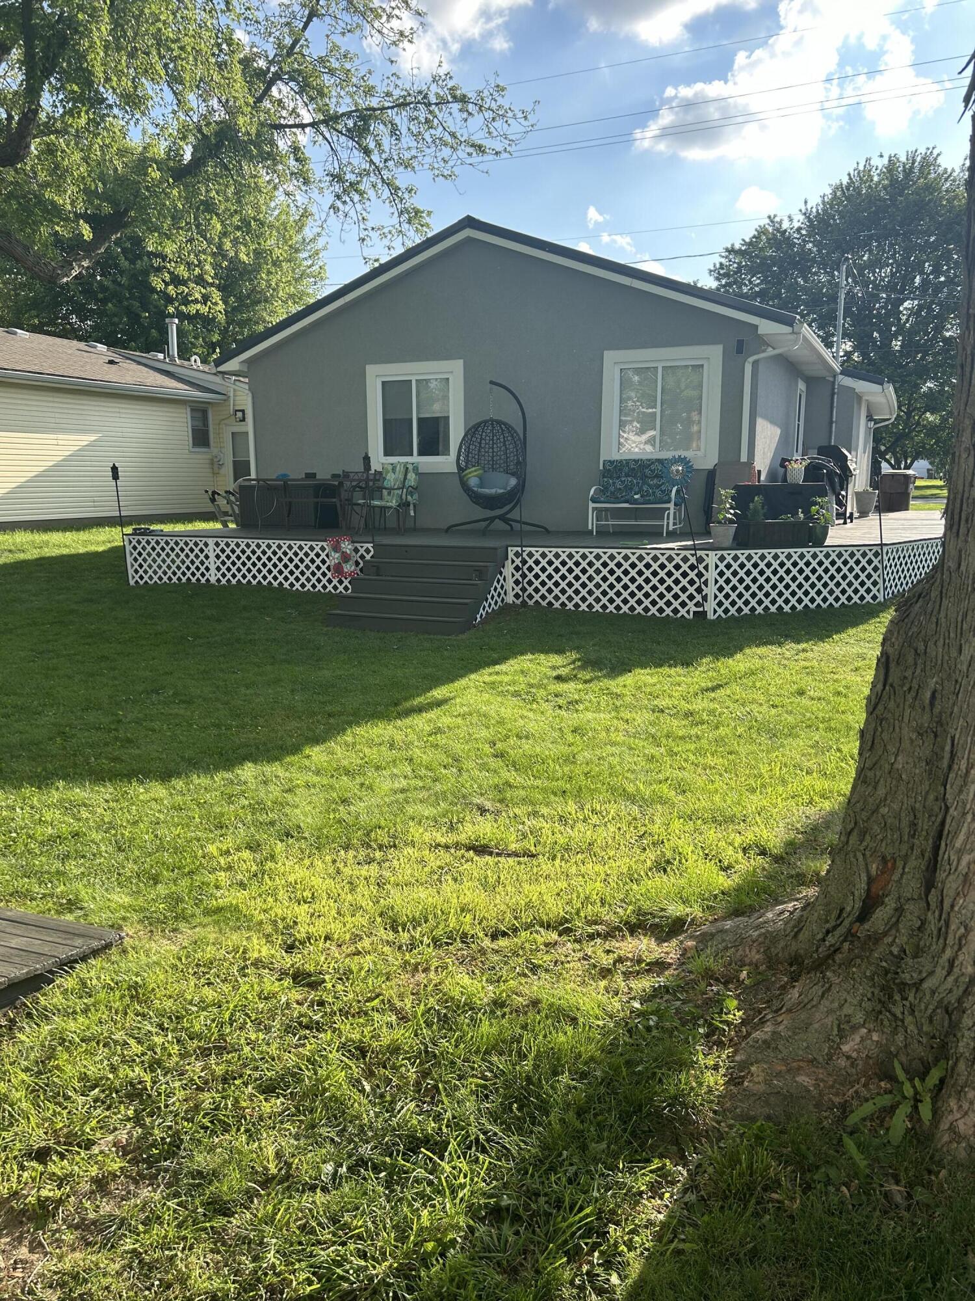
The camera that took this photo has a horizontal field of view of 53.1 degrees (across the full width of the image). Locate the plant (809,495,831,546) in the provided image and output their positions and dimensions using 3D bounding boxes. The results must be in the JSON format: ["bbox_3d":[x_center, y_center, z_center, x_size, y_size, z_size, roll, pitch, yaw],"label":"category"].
[{"bbox_3d":[3.540,-1.377,10.348,0.240,0.520,0.240,4,11,23],"label":"plant"}]

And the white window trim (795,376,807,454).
[{"bbox_3d":[5.182,-3.796,16.087,0.090,1.300,1.217,4,11,23],"label":"white window trim"}]

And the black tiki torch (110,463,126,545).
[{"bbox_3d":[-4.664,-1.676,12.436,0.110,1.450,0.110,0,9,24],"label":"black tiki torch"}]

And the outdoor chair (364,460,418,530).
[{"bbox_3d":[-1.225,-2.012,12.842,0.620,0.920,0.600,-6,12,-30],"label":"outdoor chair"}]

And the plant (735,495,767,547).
[{"bbox_3d":[2.760,-1.351,10.182,0.320,0.540,0.300,4,11,23],"label":"plant"}]

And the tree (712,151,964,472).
[{"bbox_3d":[14.533,-11.279,35.128,12.000,12.603,11.500,4,11,21],"label":"tree"}]

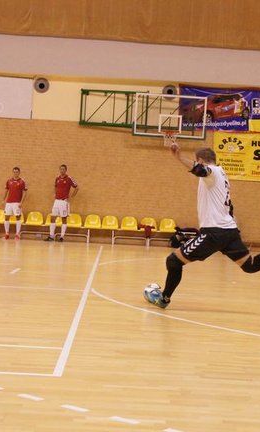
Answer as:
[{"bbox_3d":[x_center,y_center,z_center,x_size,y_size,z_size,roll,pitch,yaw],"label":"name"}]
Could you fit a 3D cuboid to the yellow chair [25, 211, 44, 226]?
[{"bbox_3d":[-2.333,0.076,19.893,0.430,0.360,0.430,3,1,-1],"label":"yellow chair"}]

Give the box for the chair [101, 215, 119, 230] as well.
[{"bbox_3d":[-0.474,0.164,19.922,0.430,0.360,0.430,3,1,-1],"label":"chair"}]

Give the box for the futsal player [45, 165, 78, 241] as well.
[{"bbox_3d":[-1.619,-0.298,19.326,0.630,1.820,0.420,3,1,16],"label":"futsal player"}]

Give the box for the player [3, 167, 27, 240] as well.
[{"bbox_3d":[-2.816,-0.309,20.100,0.530,1.800,0.340,3,1,-3],"label":"player"}]

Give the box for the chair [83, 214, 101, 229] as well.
[{"bbox_3d":[-0.933,0.138,20.350,0.430,0.360,0.430,3,1,-1],"label":"chair"}]

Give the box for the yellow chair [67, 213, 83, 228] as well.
[{"bbox_3d":[-1.356,0.123,19.908,0.430,0.360,0.430,3,1,-1],"label":"yellow chair"}]

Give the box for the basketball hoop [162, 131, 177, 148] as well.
[{"bbox_3d":[0.983,-1.890,20.050,0.460,0.450,0.500,3,1,-1],"label":"basketball hoop"}]

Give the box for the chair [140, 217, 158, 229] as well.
[{"bbox_3d":[0.459,0.214,19.936,0.430,0.360,0.430,3,1,-1],"label":"chair"}]

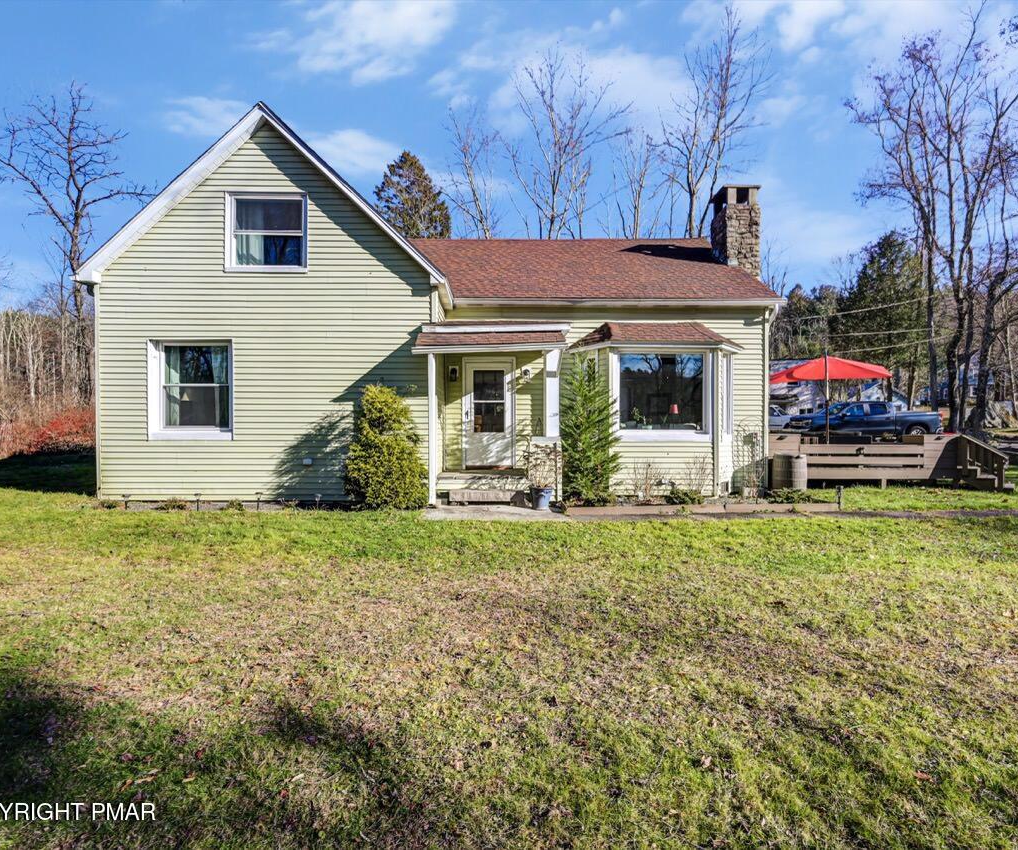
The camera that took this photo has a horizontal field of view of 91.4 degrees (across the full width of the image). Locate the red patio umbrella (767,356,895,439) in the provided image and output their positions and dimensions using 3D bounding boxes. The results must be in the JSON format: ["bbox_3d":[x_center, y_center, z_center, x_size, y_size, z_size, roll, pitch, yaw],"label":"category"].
[{"bbox_3d":[7.550,-0.390,11.800,2.650,2.620,2.650,0,1,-1],"label":"red patio umbrella"}]

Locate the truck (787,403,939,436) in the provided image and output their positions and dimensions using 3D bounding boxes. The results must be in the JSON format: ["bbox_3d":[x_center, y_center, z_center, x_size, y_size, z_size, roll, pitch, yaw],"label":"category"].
[{"bbox_3d":[16.500,-0.100,23.300,5.850,1.920,2.050,0,0,0],"label":"truck"}]

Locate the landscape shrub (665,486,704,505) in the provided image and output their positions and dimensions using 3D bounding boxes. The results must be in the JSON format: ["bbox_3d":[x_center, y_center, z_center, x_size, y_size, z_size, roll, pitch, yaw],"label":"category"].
[{"bbox_3d":[3.090,1.245,8.750,0.640,0.320,0.520,0,1,-1],"label":"landscape shrub"}]

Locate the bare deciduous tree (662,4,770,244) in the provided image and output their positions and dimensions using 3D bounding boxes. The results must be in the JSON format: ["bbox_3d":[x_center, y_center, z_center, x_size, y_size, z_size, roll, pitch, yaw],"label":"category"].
[{"bbox_3d":[11.100,-11.000,27.000,6.200,23.400,6.200,0,0,0],"label":"bare deciduous tree"}]

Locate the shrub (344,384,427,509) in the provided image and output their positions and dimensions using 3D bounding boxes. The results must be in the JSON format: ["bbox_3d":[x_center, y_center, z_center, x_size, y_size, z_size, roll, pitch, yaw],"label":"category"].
[{"bbox_3d":[-1.920,0.335,7.750,1.250,1.930,1.200,0,0,0],"label":"shrub"}]

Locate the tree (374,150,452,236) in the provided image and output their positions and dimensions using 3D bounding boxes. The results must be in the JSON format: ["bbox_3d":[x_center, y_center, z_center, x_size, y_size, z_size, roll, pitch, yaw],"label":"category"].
[{"bbox_3d":[-5.100,-6.600,26.000,5.600,14.800,5.600,0,0,0],"label":"tree"}]

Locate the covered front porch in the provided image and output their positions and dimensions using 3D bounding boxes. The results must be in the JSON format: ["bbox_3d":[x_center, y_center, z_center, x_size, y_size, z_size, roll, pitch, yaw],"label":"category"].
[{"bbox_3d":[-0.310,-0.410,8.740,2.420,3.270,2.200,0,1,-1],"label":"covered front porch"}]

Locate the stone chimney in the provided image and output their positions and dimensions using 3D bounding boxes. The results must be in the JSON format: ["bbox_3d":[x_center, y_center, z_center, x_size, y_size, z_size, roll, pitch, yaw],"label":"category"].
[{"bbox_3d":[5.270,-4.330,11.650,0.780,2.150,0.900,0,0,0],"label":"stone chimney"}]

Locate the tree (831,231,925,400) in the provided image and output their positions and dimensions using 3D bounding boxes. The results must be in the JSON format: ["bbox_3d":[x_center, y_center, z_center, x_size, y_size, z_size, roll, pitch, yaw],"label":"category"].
[{"bbox_3d":[25.880,-7.600,35.000,5.600,12.000,5.600,0,1,-1],"label":"tree"}]

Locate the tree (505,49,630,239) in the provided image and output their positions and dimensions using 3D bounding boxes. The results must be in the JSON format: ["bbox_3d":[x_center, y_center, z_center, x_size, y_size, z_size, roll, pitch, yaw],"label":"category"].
[{"bbox_3d":[2.940,-9.000,25.000,6.200,19.700,6.000,0,1,-1],"label":"tree"}]

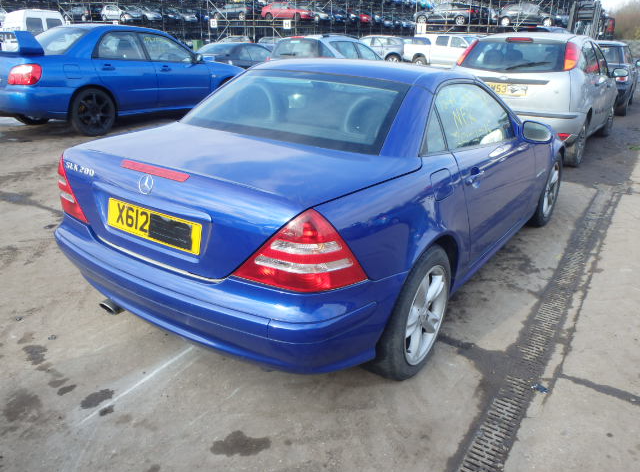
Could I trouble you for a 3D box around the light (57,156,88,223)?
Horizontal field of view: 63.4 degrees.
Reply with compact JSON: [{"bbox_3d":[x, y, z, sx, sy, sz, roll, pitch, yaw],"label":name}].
[{"bbox_3d":[-1.066,-0.228,2.312,0.180,0.285,0.443,-15,26,-35],"label":"light"}]

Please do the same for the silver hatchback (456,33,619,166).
[{"bbox_3d":[3.157,-2.055,7.352,1.720,1.460,4.170,14,25,31],"label":"silver hatchback"}]

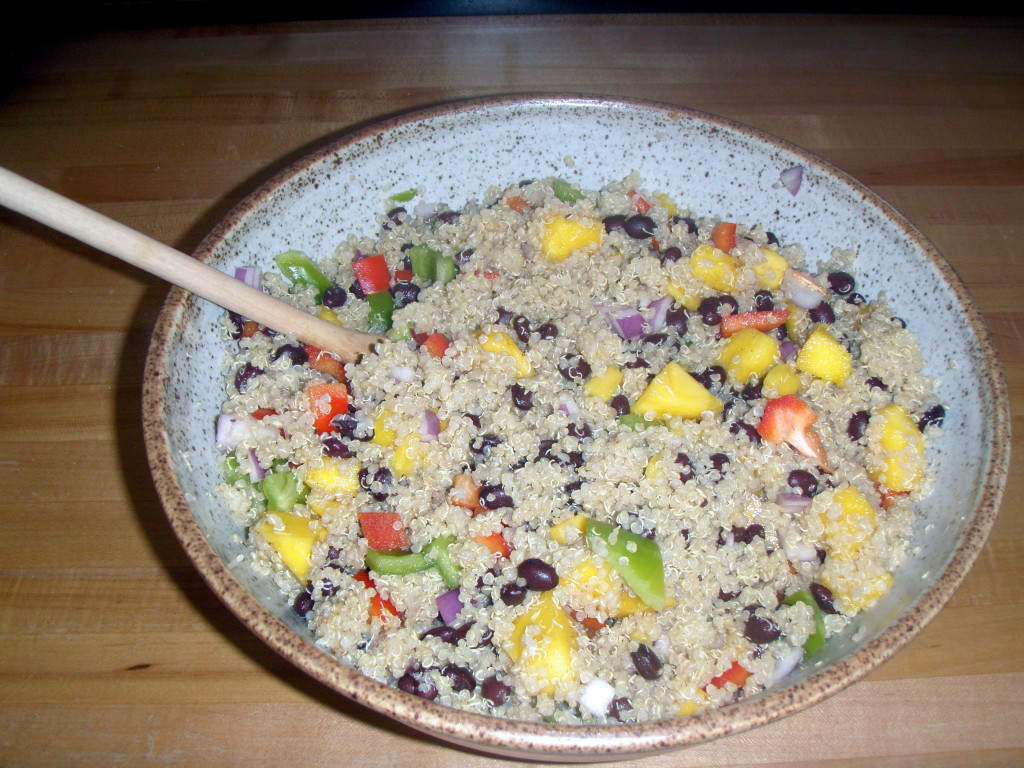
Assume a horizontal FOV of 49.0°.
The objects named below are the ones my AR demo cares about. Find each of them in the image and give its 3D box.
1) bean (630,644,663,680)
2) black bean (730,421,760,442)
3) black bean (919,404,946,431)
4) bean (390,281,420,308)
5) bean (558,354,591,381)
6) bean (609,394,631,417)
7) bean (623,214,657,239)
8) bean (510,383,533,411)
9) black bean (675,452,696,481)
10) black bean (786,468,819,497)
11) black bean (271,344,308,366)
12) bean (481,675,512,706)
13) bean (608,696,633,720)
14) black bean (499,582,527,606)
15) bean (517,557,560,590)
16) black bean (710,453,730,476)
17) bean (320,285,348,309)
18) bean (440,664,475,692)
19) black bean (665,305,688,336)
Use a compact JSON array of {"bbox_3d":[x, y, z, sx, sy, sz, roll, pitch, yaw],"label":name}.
[{"bbox_3d":[0.040,0.083,0.335,0.007,0.006,0.012,-24,53,-20],"label":"bean"},{"bbox_3d":[0.080,0.017,0.382,0.007,0.006,0.013,-36,58,-27],"label":"black bean"},{"bbox_3d":[0.151,0.012,0.404,0.012,0.007,0.008,-35,58,-27],"label":"black bean"},{"bbox_3d":[-0.042,-0.035,0.439,0.013,0.008,0.009,10,50,7],"label":"bean"},{"bbox_3d":[0.022,-0.006,0.398,0.012,0.007,0.009,20,52,16],"label":"bean"},{"bbox_3d":[0.037,0.007,0.385,0.007,0.007,0.011,1,49,1],"label":"bean"},{"bbox_3d":[0.052,-0.065,0.461,0.013,0.008,0.009,6,50,5],"label":"bean"},{"bbox_3d":[0.003,0.004,0.390,0.008,0.007,0.012,-13,51,-11],"label":"bean"},{"bbox_3d":[0.057,0.028,0.373,0.008,0.007,0.012,-11,50,-10],"label":"black bean"},{"bbox_3d":[0.100,0.034,0.386,0.009,0.008,0.012,-28,56,-23],"label":"black bean"},{"bbox_3d":[-0.082,-0.010,0.414,0.013,0.007,0.009,0,49,-1],"label":"black bean"},{"bbox_3d":[-0.005,0.093,0.340,0.008,0.008,0.011,-24,54,-20],"label":"bean"},{"bbox_3d":[0.033,0.098,0.337,0.008,0.008,0.011,30,55,22],"label":"bean"},{"bbox_3d":[0.000,0.065,0.346,0.010,0.007,0.008,3,49,1],"label":"black bean"},{"bbox_3d":[0.008,0.060,0.356,0.013,0.008,0.009,23,53,17],"label":"bean"},{"bbox_3d":[0.069,0.027,0.373,0.007,0.006,0.011,1,49,0],"label":"black bean"},{"bbox_3d":[-0.069,-0.034,0.435,0.009,0.007,0.011,0,49,0],"label":"bean"},{"bbox_3d":[-0.017,0.090,0.342,0.012,0.008,0.008,28,55,21],"label":"bean"},{"bbox_3d":[0.061,-0.024,0.417,0.008,0.007,0.013,-5,50,-5],"label":"black bean"}]

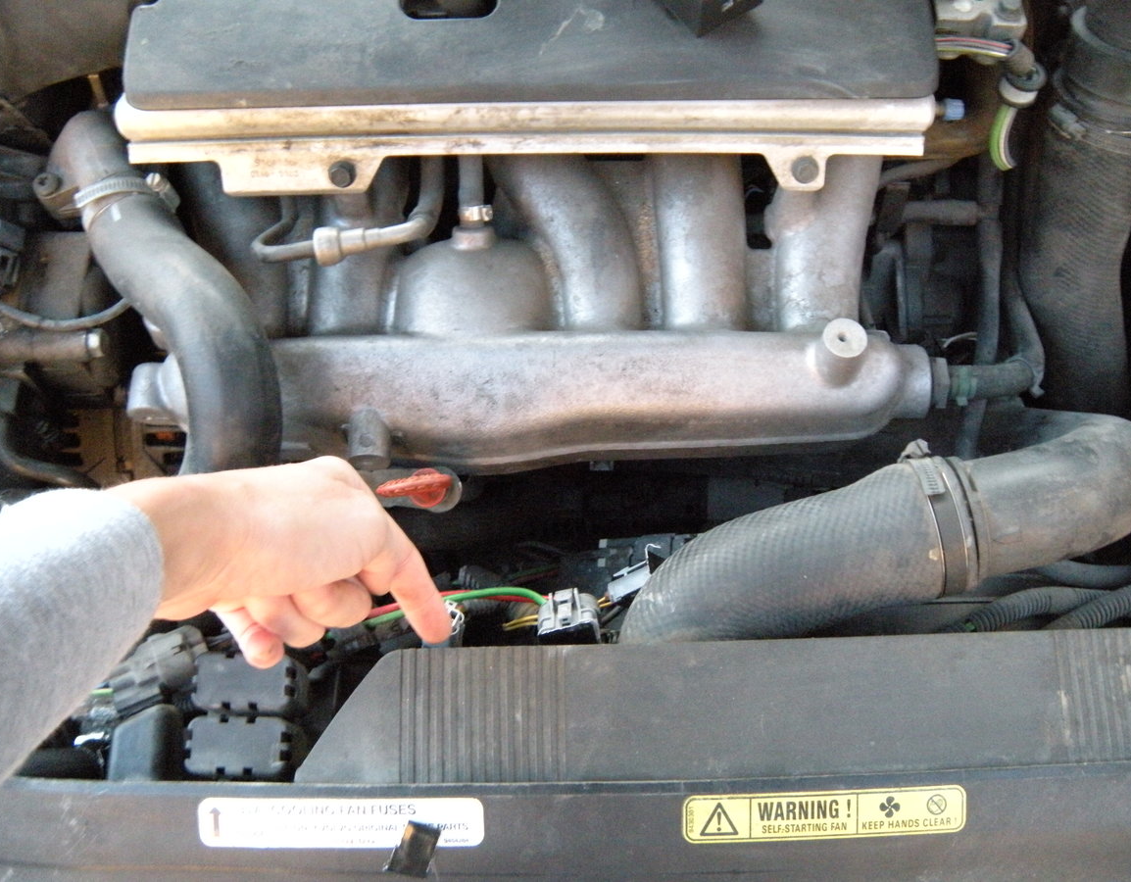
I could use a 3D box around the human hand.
[{"bbox_3d":[-0.133,0.055,0.555,0.157,0.075,0.092,7,67,-15],"label":"human hand"}]

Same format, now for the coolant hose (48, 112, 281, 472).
[{"bbox_3d":[-0.215,-0.077,0.650,0.105,0.080,0.215,-18,69,-7],"label":"coolant hose"}]

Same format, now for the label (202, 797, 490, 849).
[{"bbox_3d":[-0.105,0.180,0.560,0.134,0.001,0.024,0,70,0],"label":"label"}]

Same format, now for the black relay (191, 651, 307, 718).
[{"bbox_3d":[-0.156,0.123,0.590,0.049,0.042,0.030,0,69,0],"label":"black relay"}]

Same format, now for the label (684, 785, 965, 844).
[{"bbox_3d":[0.122,0.176,0.560,0.131,0.001,0.021,-3,70,-1],"label":"label"}]

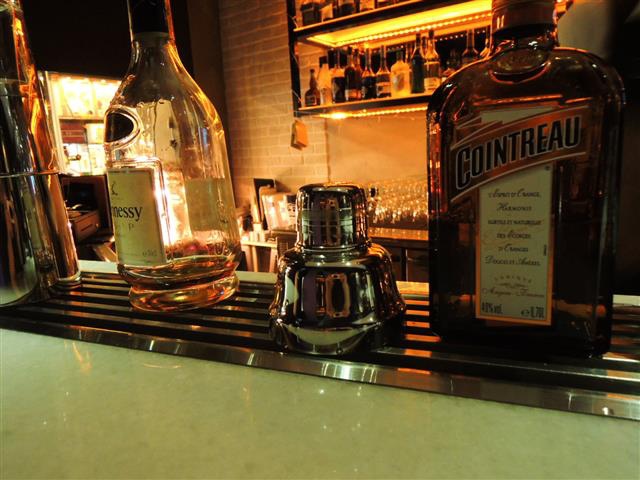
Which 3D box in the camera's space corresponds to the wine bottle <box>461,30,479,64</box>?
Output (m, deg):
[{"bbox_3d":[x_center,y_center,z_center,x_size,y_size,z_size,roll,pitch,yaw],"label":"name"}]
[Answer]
[{"bbox_3d":[0.739,-0.878,2.170,0.080,0.282,0.080,5,14,34],"label":"wine bottle"}]

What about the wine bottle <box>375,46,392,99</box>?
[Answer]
[{"bbox_3d":[0.349,-0.914,2.437,0.079,0.284,0.079,-3,12,1],"label":"wine bottle"}]

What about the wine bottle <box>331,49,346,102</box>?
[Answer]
[{"bbox_3d":[0.106,-0.953,2.599,0.078,0.317,0.078,-3,12,1],"label":"wine bottle"}]

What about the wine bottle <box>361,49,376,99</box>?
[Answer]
[{"bbox_3d":[0.274,-0.920,2.488,0.078,0.283,0.078,-3,12,1],"label":"wine bottle"}]

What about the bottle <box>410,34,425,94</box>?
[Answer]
[{"bbox_3d":[0.512,-0.912,2.322,0.070,0.310,0.070,5,14,34],"label":"bottle"}]

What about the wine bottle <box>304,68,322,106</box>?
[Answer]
[{"bbox_3d":[-0.048,-0.922,2.716,0.092,0.225,0.092,5,14,34],"label":"wine bottle"}]

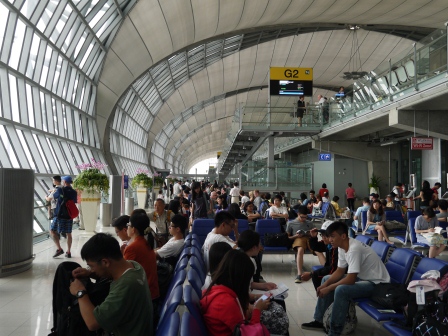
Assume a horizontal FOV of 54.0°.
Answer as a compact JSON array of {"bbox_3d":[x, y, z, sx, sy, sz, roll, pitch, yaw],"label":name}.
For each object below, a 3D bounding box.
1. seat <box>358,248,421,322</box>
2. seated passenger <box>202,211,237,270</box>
[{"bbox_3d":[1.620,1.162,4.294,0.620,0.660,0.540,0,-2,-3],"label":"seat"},{"bbox_3d":[0.098,1.127,5.050,0.800,1.280,0.520,0,-2,-5],"label":"seated passenger"}]

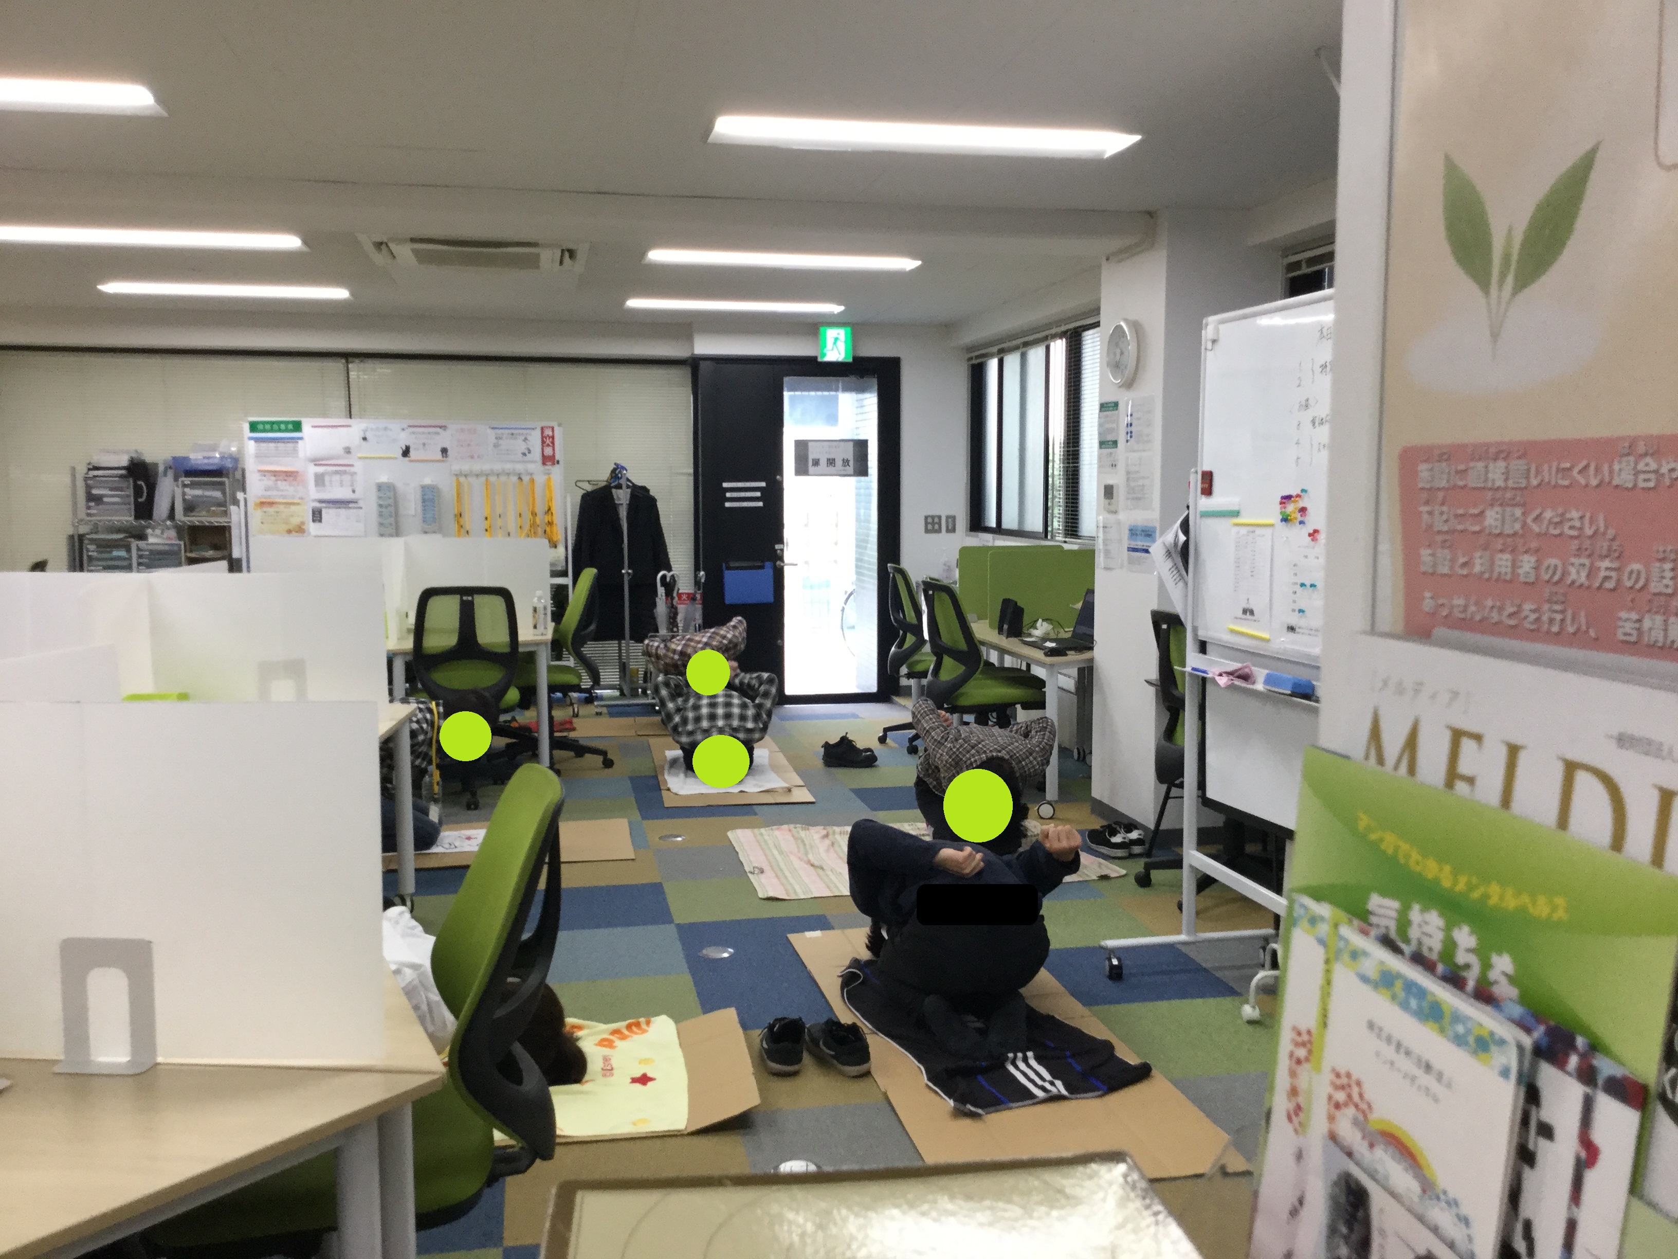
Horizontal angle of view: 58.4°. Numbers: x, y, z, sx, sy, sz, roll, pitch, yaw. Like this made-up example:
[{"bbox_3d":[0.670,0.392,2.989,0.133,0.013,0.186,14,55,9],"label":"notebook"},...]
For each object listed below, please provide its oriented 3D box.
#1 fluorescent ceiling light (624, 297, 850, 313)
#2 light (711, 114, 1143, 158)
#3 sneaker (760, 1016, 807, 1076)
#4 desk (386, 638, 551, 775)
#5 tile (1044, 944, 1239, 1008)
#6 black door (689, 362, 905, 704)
[{"bbox_3d":[-0.605,-1.874,8.711,1.250,0.070,0.300,-1,6,-11],"label":"fluorescent ceiling light"},{"bbox_3d":[0.252,-1.448,4.437,1.250,0.070,0.300,-1,6,-11],"label":"light"},{"bbox_3d":[-0.142,1.019,3.794,0.105,0.105,0.285,-1,6,-7],"label":"sneaker"},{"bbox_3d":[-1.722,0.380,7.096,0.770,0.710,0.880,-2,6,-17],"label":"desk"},{"bbox_3d":[0.841,1.004,4.393,0.500,0.008,0.500,-1,6,-11],"label":"tile"},{"bbox_3d":[-0.264,-0.649,9.757,1.350,2.209,0.100,-1,6,-11],"label":"black door"}]

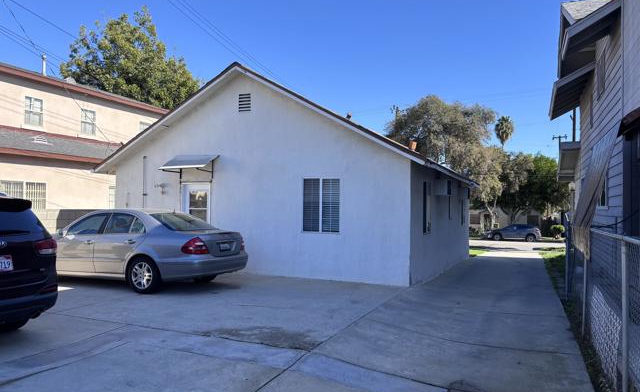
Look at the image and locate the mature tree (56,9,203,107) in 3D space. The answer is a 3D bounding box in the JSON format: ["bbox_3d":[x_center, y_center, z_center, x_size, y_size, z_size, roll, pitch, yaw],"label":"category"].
[{"bbox_3d":[-12.600,-5.200,32.000,8.400,14.500,8.200,0,-1,23],"label":"mature tree"}]

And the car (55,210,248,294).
[{"bbox_3d":[-3.770,1.000,9.620,4.820,1.450,1.820,0,-1,27],"label":"car"}]

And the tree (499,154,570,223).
[{"bbox_3d":[21.393,0.000,47.500,7.300,8.500,7.000,0,-1,23],"label":"tree"}]

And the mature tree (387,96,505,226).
[{"bbox_3d":[12.300,-2.900,47.000,11.300,13.900,10.500,0,-1,23],"label":"mature tree"}]

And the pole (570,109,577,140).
[{"bbox_3d":[23.700,-2.400,45.000,0.320,13.000,0.320,0,-1,23],"label":"pole"}]

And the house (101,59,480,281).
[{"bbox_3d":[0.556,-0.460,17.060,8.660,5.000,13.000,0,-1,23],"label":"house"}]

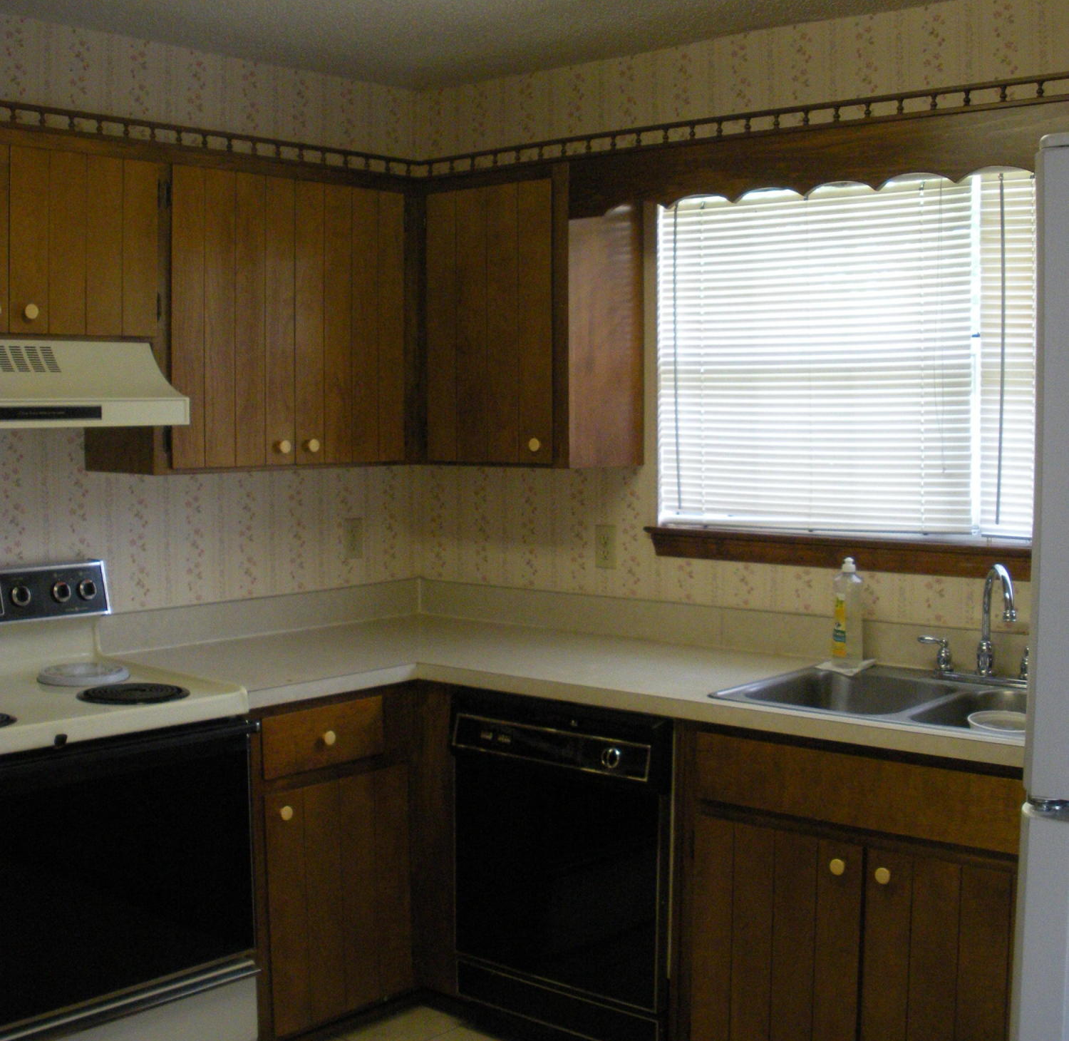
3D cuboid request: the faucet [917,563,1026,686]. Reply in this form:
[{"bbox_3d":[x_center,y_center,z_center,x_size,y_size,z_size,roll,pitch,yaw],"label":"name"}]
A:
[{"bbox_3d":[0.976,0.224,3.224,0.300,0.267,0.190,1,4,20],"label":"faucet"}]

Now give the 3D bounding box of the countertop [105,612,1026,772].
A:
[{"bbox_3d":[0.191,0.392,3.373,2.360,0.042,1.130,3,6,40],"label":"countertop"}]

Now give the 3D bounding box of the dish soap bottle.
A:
[{"bbox_3d":[0.751,0.211,3.555,0.060,0.260,0.083,-2,5,-23],"label":"dish soap bottle"}]

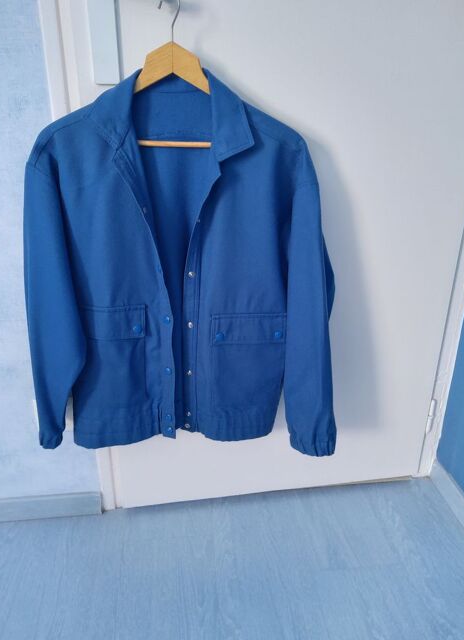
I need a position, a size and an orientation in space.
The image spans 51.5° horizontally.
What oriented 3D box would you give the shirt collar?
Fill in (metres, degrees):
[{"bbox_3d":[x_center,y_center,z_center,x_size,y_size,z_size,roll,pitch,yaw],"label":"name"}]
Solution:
[{"bbox_3d":[-0.101,-0.335,0.788,0.267,0.142,0.100,-2,22,-6],"label":"shirt collar"}]

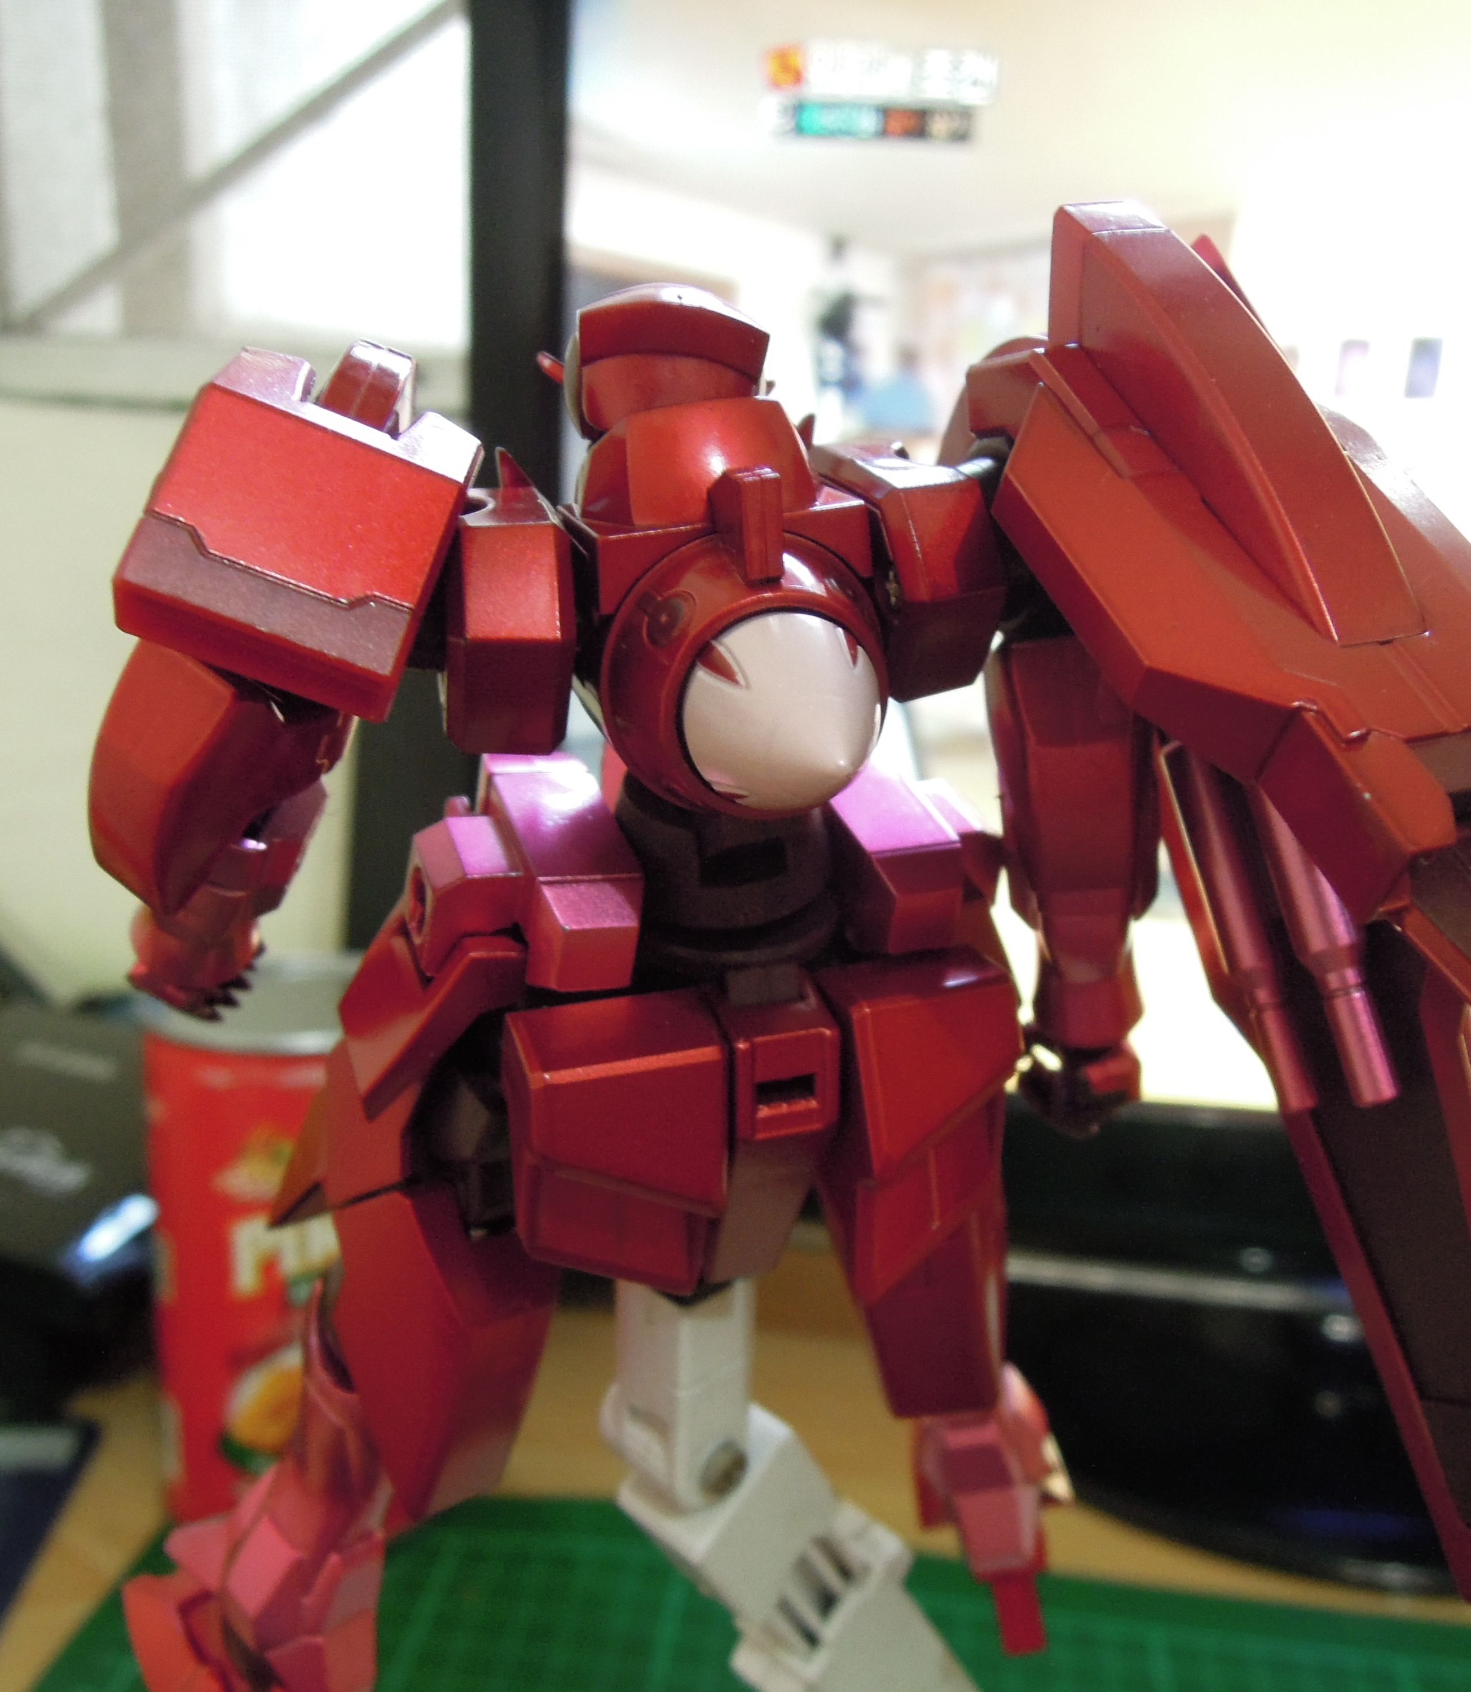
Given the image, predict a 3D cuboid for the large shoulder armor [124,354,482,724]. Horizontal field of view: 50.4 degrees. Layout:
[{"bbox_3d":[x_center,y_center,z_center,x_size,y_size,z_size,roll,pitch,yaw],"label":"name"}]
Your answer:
[{"bbox_3d":[-0.032,-0.025,0.118,0.019,0.020,0.018,20,20,-15],"label":"large shoulder armor"}]

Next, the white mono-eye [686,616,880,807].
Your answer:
[{"bbox_3d":[0.005,-0.007,0.102,0.014,0.014,0.011,-10,23,-14],"label":"white mono-eye"}]

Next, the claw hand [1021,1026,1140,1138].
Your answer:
[{"bbox_3d":[0.030,0.021,0.137,0.011,0.010,0.010,-5,19,-11],"label":"claw hand"}]

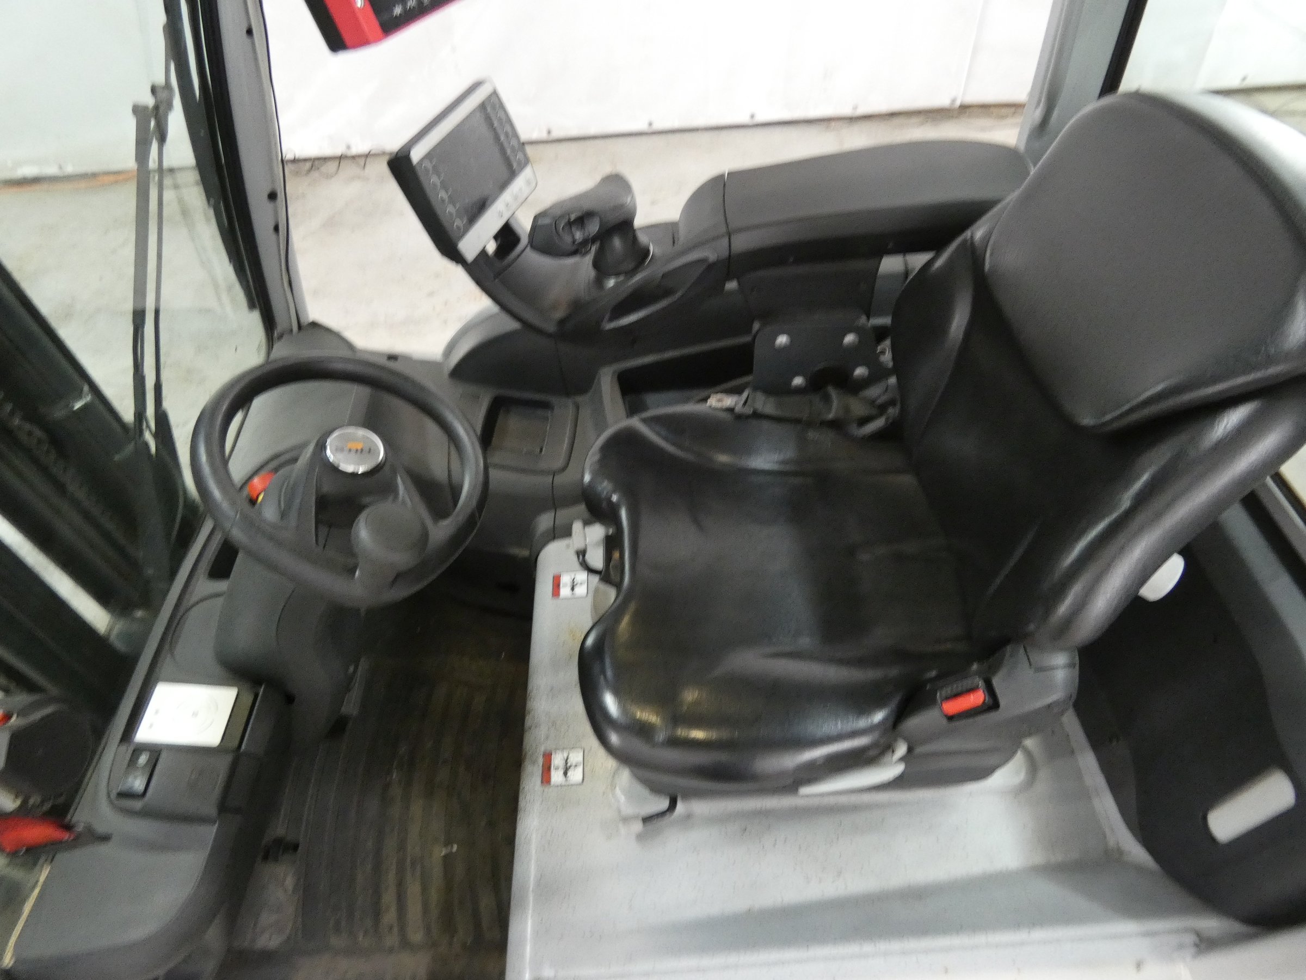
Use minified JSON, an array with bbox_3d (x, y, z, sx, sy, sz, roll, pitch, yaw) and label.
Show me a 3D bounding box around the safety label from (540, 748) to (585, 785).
[{"bbox_3d":[-0.112,0.346,0.941,0.051,0.002,0.043,-4,48,0],"label":"safety label"}]

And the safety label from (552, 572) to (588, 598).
[{"bbox_3d":[-0.123,0.142,1.125,0.051,0.002,0.043,-4,48,0],"label":"safety label"}]

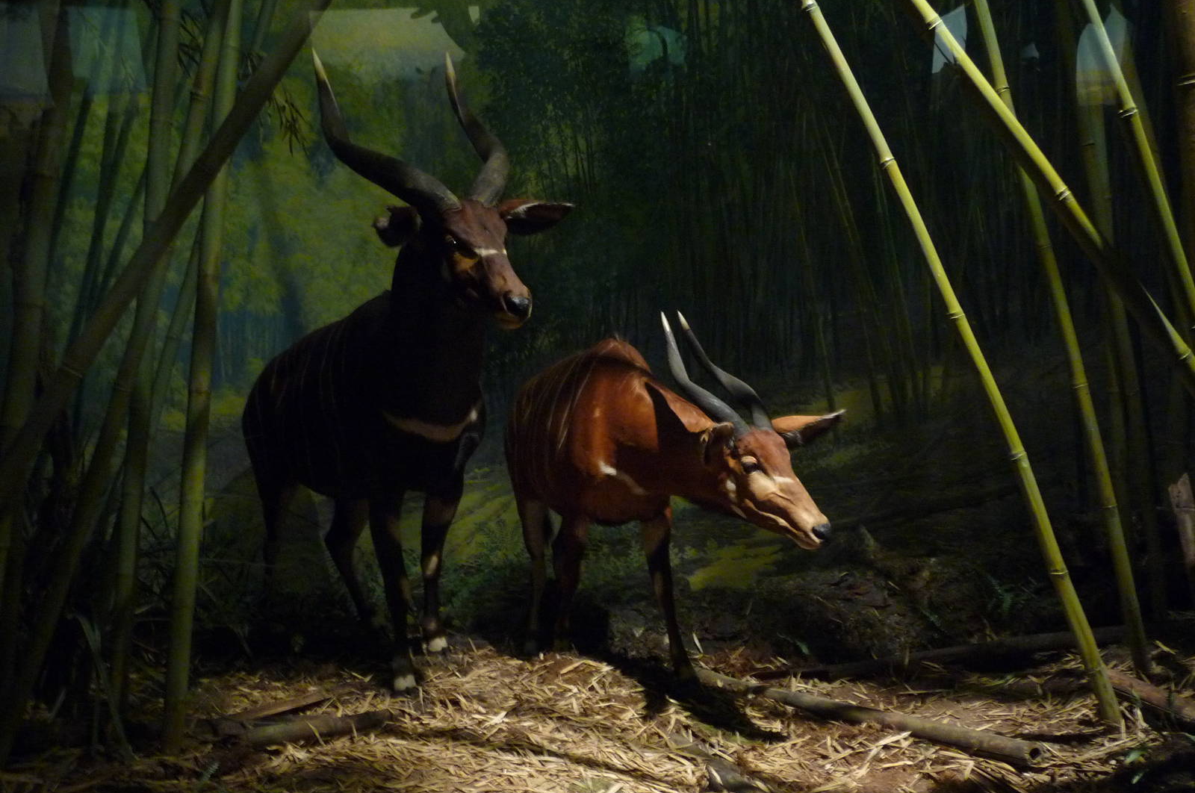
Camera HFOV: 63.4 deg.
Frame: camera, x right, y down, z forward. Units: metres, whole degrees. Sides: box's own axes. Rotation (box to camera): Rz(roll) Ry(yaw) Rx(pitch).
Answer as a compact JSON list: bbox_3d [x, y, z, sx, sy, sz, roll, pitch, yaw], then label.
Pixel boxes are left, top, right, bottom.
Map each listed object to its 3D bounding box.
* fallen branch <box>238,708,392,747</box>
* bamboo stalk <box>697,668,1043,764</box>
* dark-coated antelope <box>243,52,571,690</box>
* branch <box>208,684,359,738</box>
[{"bbox_3d":[-0.744,0.883,2.595,0.396,0.058,0.060,3,-1,-25],"label":"fallen branch"},{"bbox_3d":[0.700,0.878,2.715,1.005,0.065,0.065,0,0,42],"label":"bamboo stalk"},{"bbox_3d":[-0.790,-0.130,3.440,0.620,2.060,1.780,0,0,-41],"label":"dark-coated antelope"},{"bbox_3d":[-0.877,0.884,2.745,0.050,0.045,0.471,0,-1,38],"label":"branch"}]

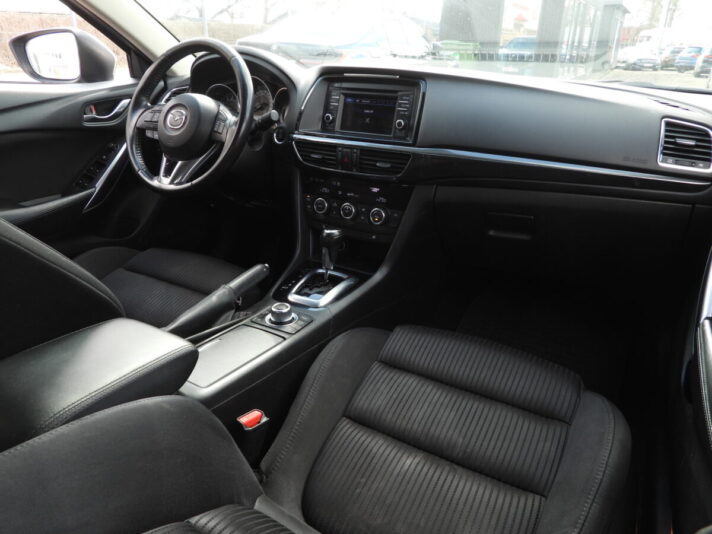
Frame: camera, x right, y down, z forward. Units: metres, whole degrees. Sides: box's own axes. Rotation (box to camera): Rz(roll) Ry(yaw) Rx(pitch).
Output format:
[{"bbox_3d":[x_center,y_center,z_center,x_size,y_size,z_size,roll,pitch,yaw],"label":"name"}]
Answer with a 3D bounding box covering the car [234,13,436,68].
[{"bbox_3d":[0.002,-3.524,8.504,1.820,1.620,4.500,12,27,25],"label":"car"}]

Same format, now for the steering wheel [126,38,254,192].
[{"bbox_3d":[-0.398,-0.358,1.158,0.370,0.370,0.110,12,-1,25],"label":"steering wheel"}]

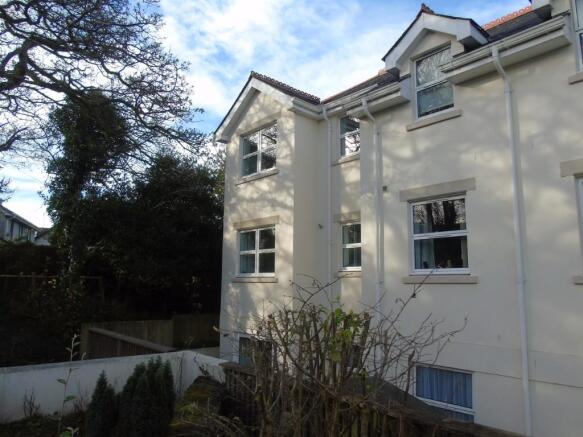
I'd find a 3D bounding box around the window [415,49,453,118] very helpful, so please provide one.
[{"bbox_3d":[2.448,-2.325,7.250,0.097,1.115,0.737,9,-12,-42],"label":"window"}]

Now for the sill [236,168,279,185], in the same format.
[{"bbox_3d":[-0.864,-1.060,10.882,0.126,0.121,1.774,9,-12,-42],"label":"sill"}]

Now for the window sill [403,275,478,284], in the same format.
[{"bbox_3d":[2.356,0.980,6.678,0.126,0.112,1.250,9,-12,-42],"label":"window sill"}]

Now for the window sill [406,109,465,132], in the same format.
[{"bbox_3d":[2.413,-1.623,7.076,0.126,0.107,0.989,9,-12,-42],"label":"window sill"}]

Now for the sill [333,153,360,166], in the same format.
[{"bbox_3d":[1.438,-1.398,10.080,0.126,0.121,1.037,9,-12,-42],"label":"sill"}]

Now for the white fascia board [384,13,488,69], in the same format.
[{"bbox_3d":[2.430,-3.121,7.309,0.485,0.795,1.628,9,-12,-42],"label":"white fascia board"}]

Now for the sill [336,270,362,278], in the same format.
[{"bbox_3d":[1.409,1.294,9.635,0.126,0.121,1.018,9,-12,-42],"label":"sill"}]

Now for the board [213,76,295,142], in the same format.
[{"bbox_3d":[-1.014,-2.994,11.143,0.242,1.386,3.373,9,-12,-42],"label":"board"}]

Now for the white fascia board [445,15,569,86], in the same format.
[{"bbox_3d":[3.076,-2.398,6.181,0.339,0.252,1.696,9,-12,-42],"label":"white fascia board"}]

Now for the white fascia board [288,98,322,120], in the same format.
[{"bbox_3d":[0.396,-2.620,10.151,1.066,0.349,0.291,9,-12,-42],"label":"white fascia board"}]

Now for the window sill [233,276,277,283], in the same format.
[{"bbox_3d":[-0.892,1.541,10.451,0.126,0.116,1.803,9,-12,-42],"label":"window sill"}]

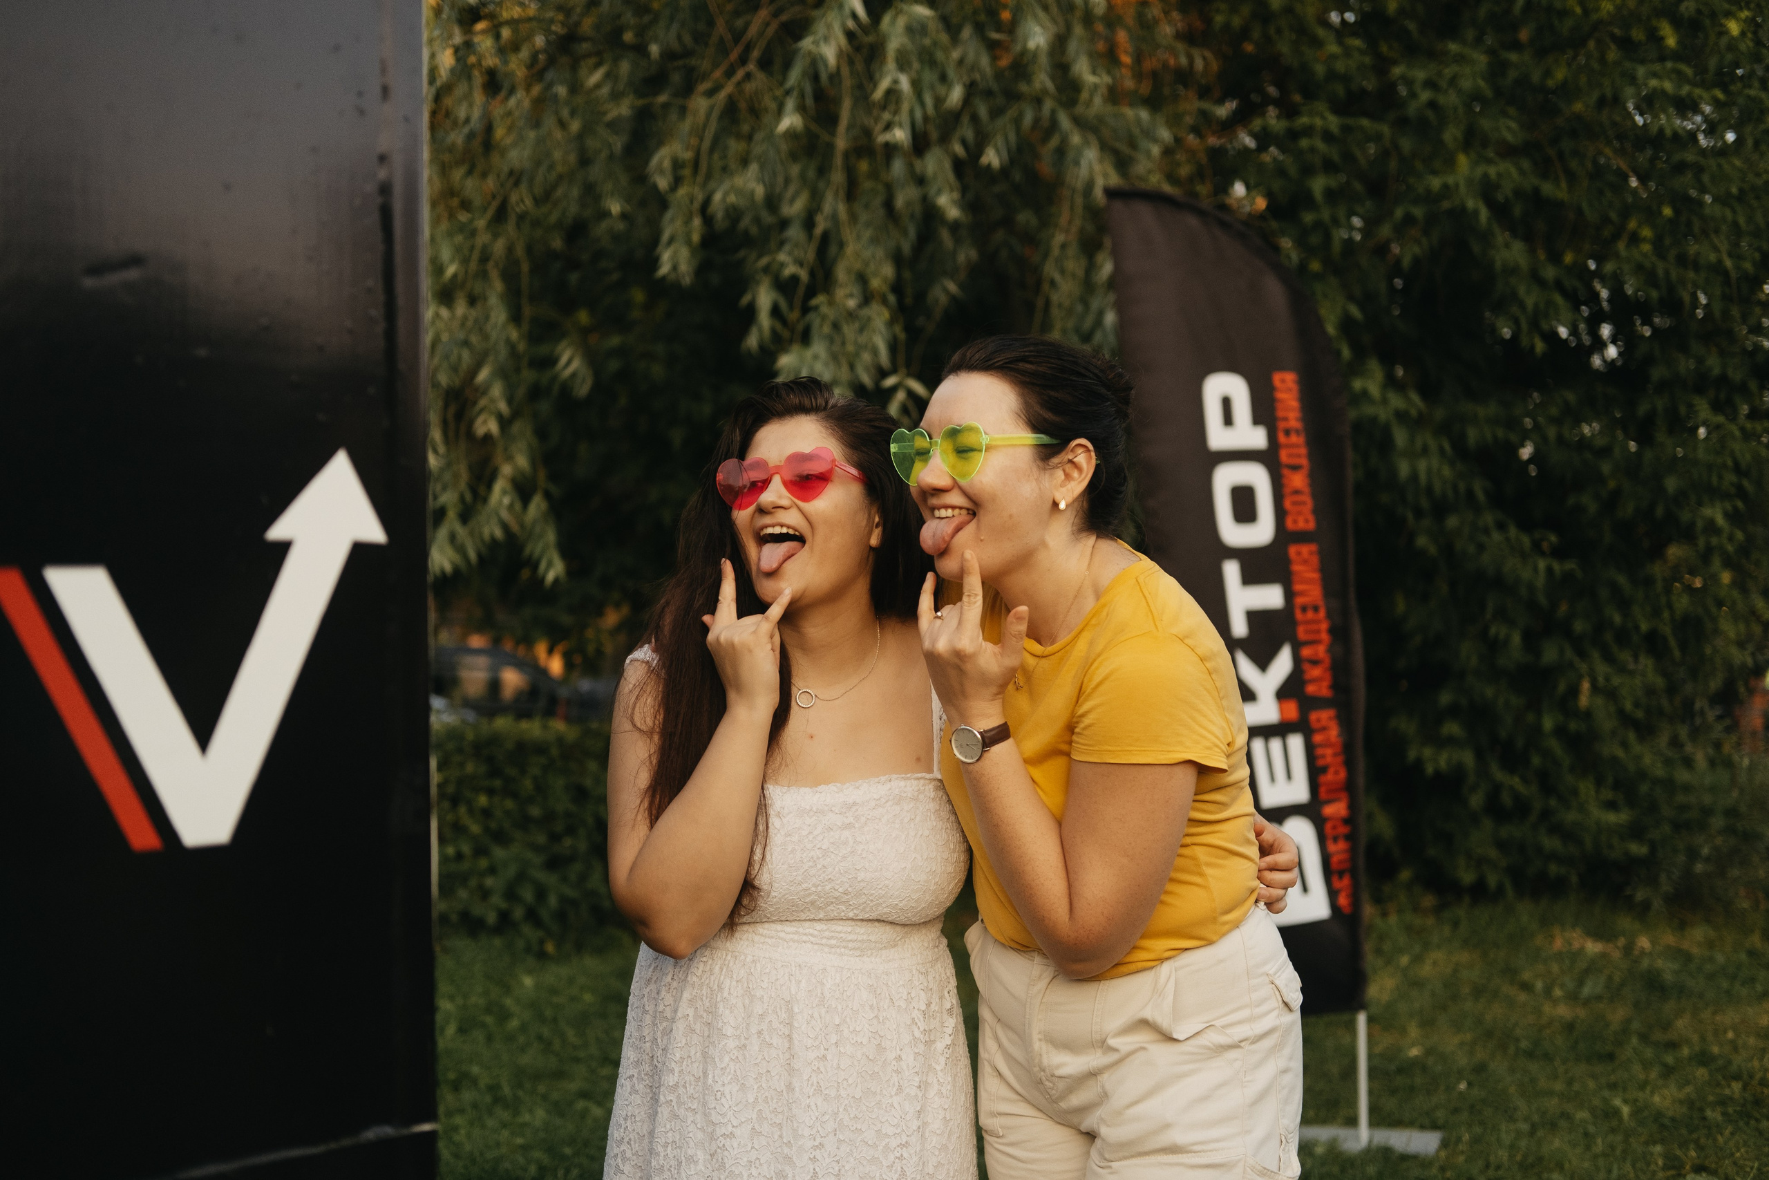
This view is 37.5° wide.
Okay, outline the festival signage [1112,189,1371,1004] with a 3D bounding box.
[{"bbox_3d":[0.885,0.030,6.480,0.680,2.050,0.100,-1,0,-22],"label":"festival signage"}]

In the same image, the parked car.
[{"bbox_3d":[-5.000,1.330,26.300,4.400,1.500,1.800,-1,0,-8],"label":"parked car"}]

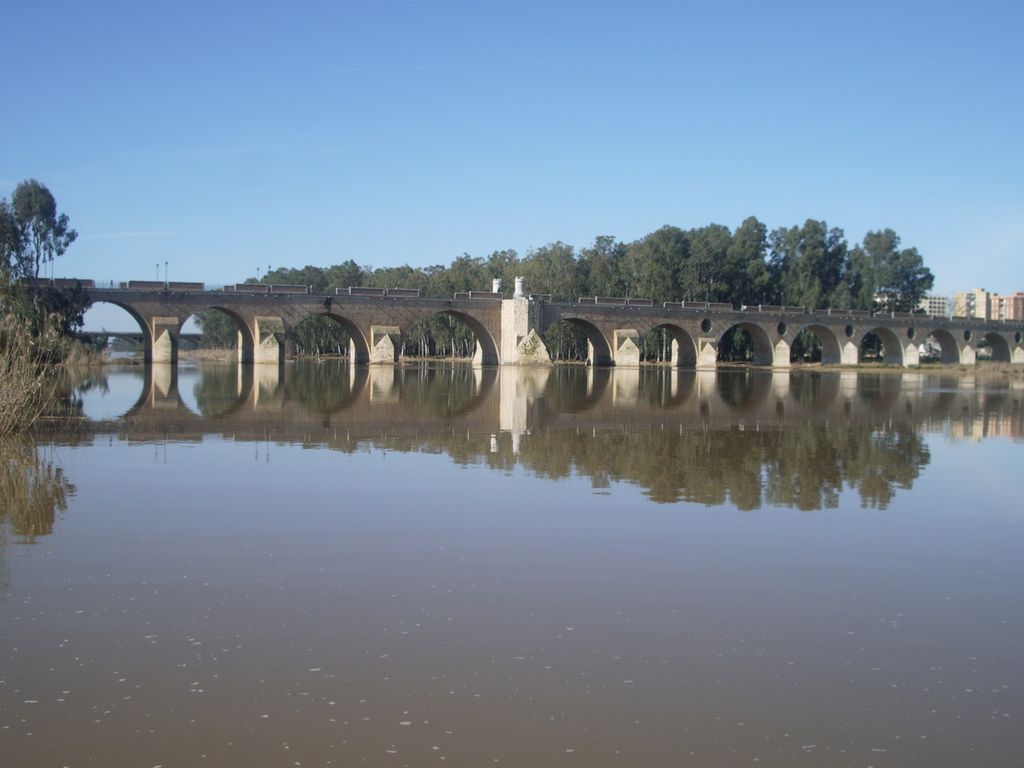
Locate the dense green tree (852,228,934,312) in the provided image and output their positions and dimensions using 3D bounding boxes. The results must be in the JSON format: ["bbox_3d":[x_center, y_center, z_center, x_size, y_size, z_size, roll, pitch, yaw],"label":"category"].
[{"bbox_3d":[102.230,-24.250,325.000,21.970,34.840,19.000,1,1,17],"label":"dense green tree"}]

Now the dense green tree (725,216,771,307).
[{"bbox_3d":[60.580,-24.950,312.000,11.830,36.270,12.500,1,1,11],"label":"dense green tree"}]

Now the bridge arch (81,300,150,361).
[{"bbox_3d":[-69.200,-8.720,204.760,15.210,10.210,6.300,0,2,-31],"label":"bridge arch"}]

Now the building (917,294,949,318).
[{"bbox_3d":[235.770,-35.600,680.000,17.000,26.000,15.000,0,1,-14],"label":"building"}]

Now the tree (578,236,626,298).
[{"bbox_3d":[22.540,-21.910,302.000,11.950,29.630,12.000,1,1,4],"label":"tree"}]

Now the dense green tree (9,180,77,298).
[{"bbox_3d":[-72.780,-18.370,188.000,10.540,26.350,10.000,0,1,-21],"label":"dense green tree"}]

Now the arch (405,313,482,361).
[{"bbox_3d":[-13.350,-8.940,238.310,21.110,10.490,6.300,0,2,-31],"label":"arch"}]

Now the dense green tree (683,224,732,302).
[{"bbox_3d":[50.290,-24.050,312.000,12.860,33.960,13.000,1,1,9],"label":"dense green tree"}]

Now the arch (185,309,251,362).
[{"bbox_3d":[-53.210,-8.580,214.360,13.580,9.900,6.300,0,2,-31],"label":"arch"}]

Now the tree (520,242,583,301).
[{"bbox_3d":[9.840,-21.290,302.000,15.440,27.890,14.000,1,1,2],"label":"tree"}]

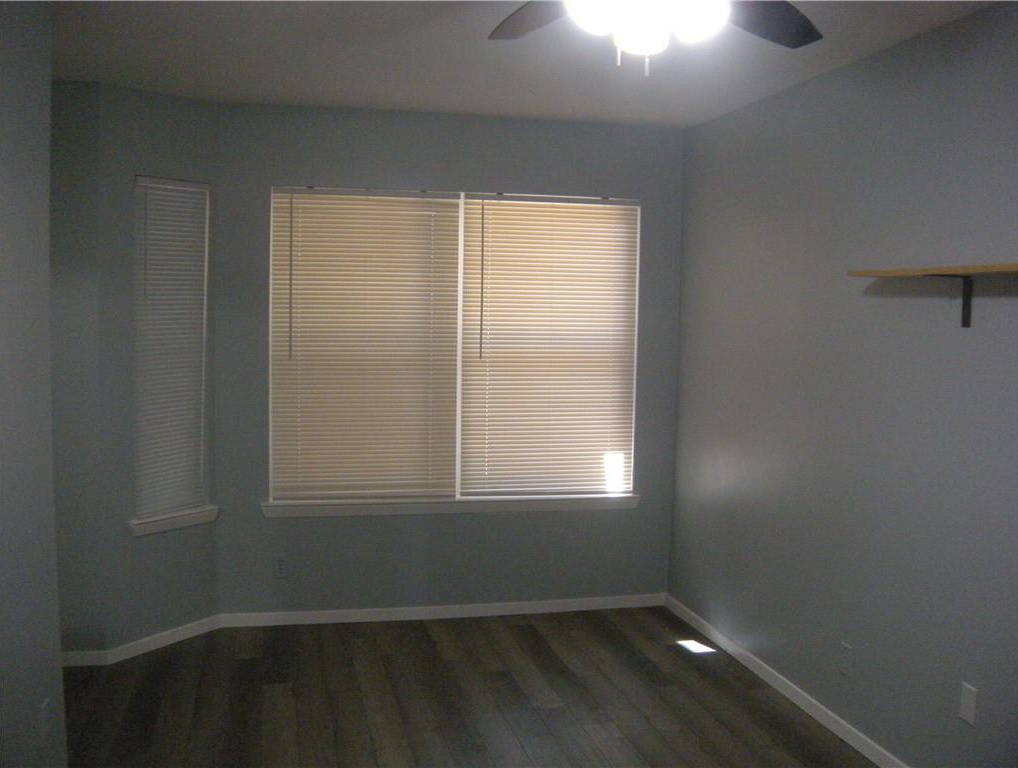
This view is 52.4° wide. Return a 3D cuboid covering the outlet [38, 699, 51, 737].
[{"bbox_3d":[-1.333,0.966,2.975,0.010,0.115,0.071,0,5,-10],"label":"outlet"}]

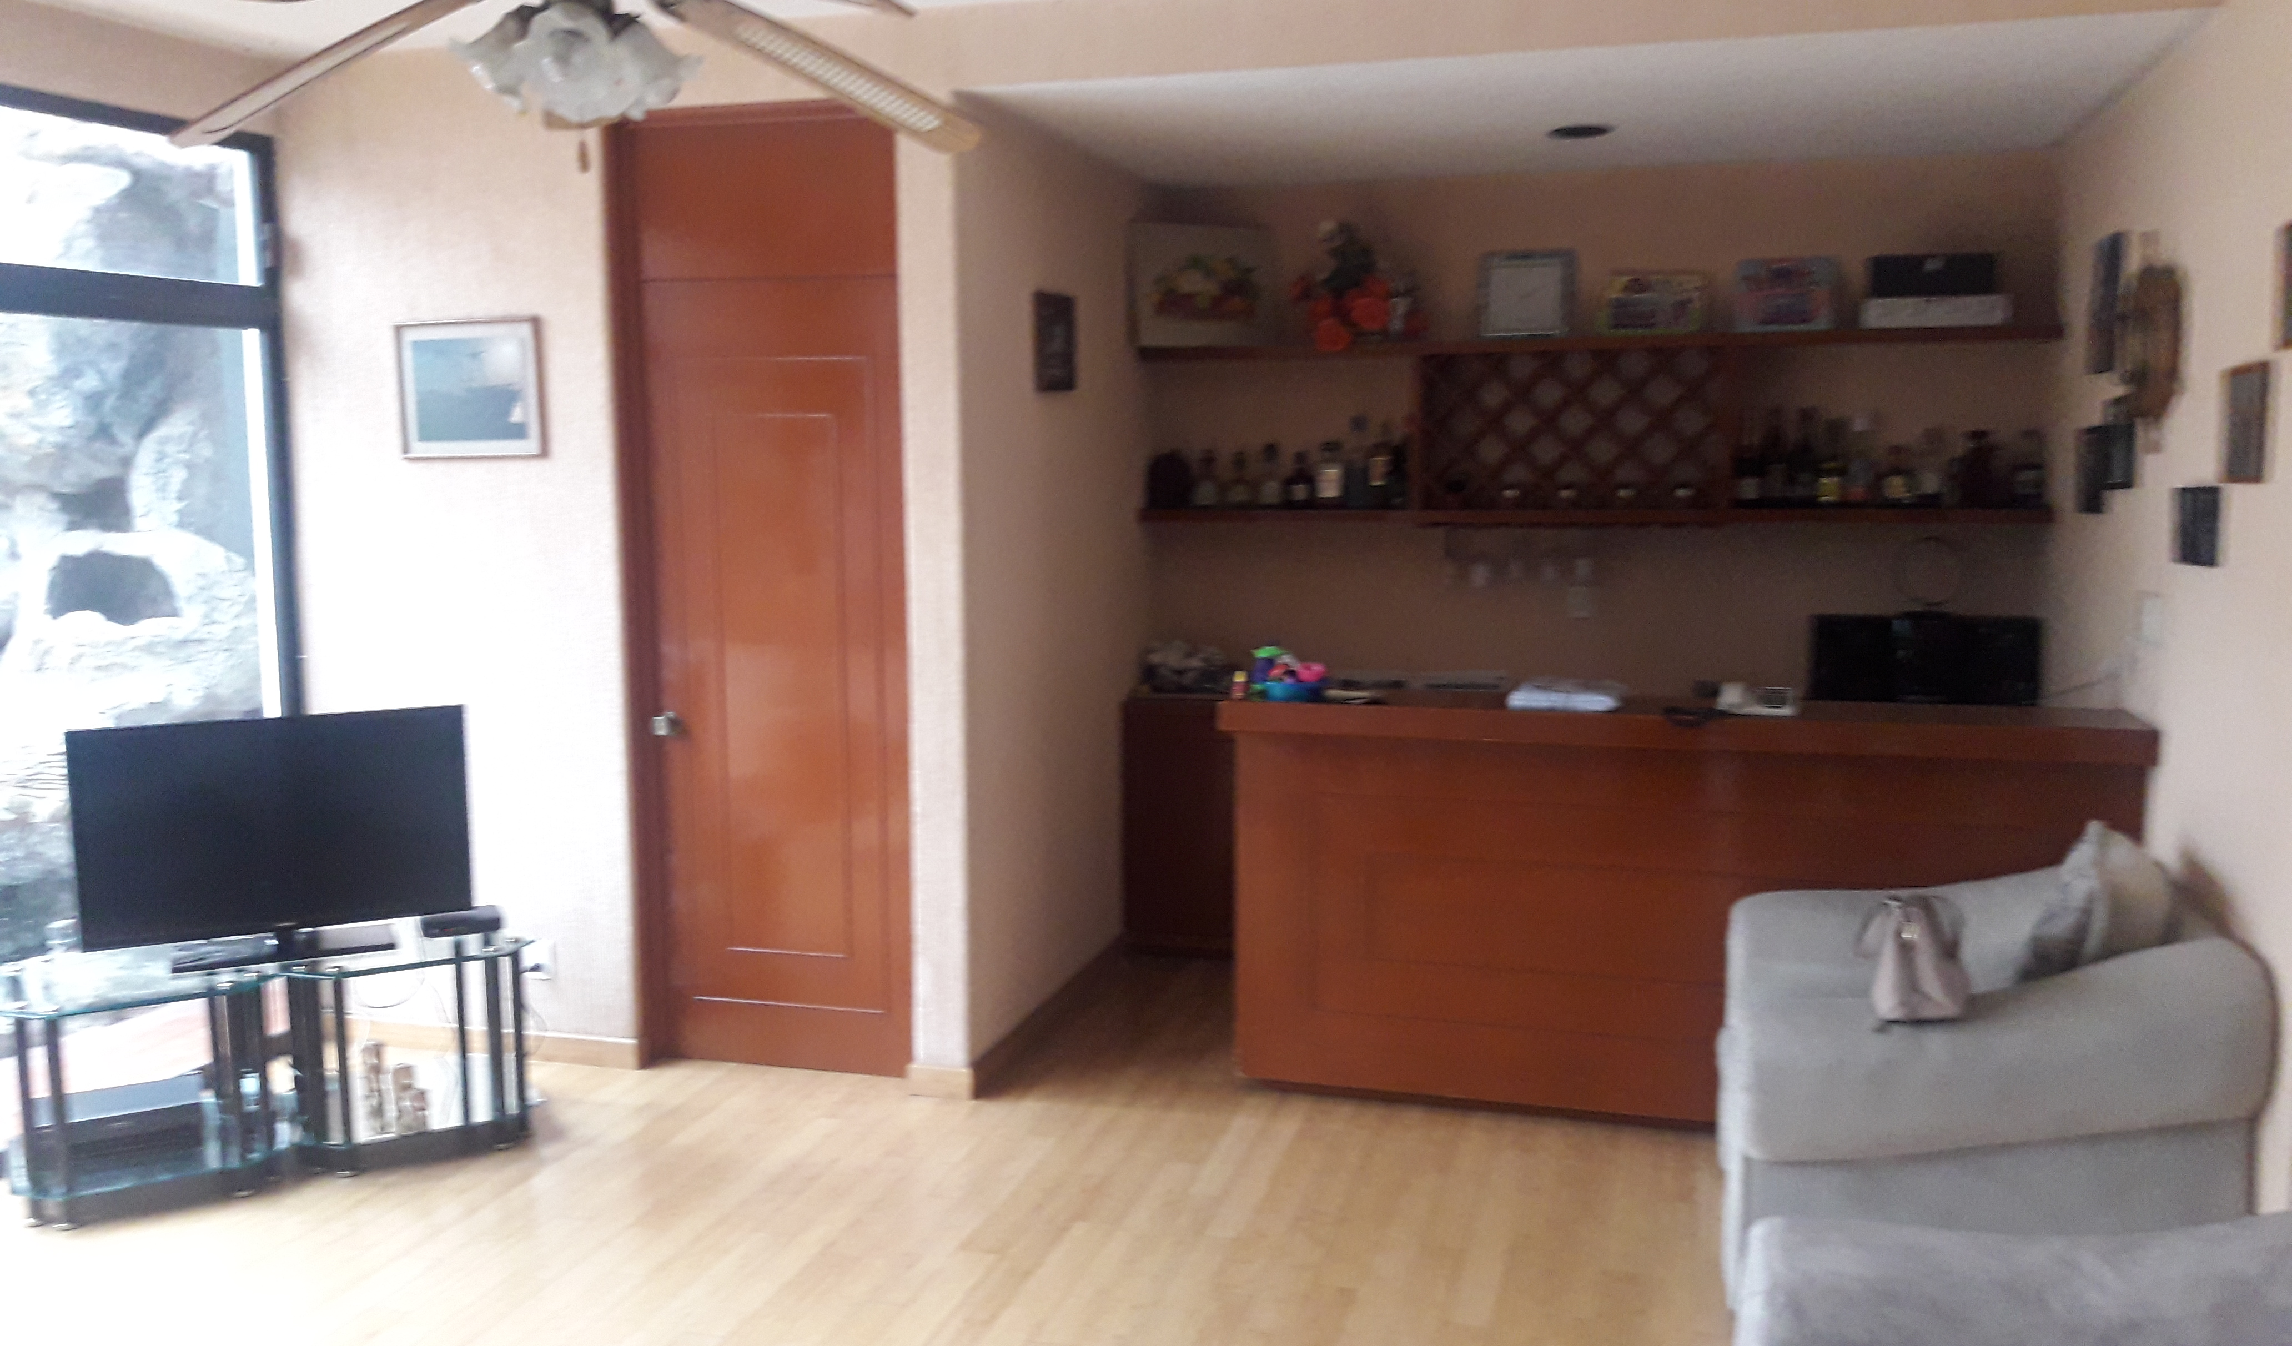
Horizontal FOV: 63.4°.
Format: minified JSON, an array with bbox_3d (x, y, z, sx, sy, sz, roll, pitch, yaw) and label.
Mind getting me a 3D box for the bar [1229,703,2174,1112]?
[{"bbox_3d":[1.250,0.586,4.560,2.106,1.017,0.405,2,7,16],"label":"bar"}]

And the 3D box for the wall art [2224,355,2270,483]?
[{"bbox_3d":[2.051,-0.461,3.462,0.020,0.218,0.235,2,7,16],"label":"wall art"}]

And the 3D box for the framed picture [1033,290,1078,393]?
[{"bbox_3d":[-0.248,-0.930,5.212,0.025,0.265,0.315,2,7,16],"label":"framed picture"}]

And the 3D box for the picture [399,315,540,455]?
[{"bbox_3d":[-1.791,-0.749,4.902,0.435,0.360,0.025,2,7,16],"label":"picture"}]

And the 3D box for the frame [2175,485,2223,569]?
[{"bbox_3d":[2.134,-0.297,3.771,0.020,0.160,0.275,2,7,16],"label":"frame"}]

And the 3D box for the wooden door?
[{"bbox_3d":[-0.988,-0.177,4.817,0.786,2.501,0.100,2,7,16],"label":"wooden door"}]

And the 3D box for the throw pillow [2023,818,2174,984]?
[{"bbox_3d":[1.860,0.518,3.648,0.180,0.400,0.400,14,10,14],"label":"throw pillow"}]

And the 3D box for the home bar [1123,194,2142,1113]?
[{"bbox_3d":[1.109,-0.171,5.114,2.722,2.398,1.539,2,7,16],"label":"home bar"}]

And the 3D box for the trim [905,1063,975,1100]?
[{"bbox_3d":[-0.520,1.046,4.753,0.180,0.078,0.020,2,7,16],"label":"trim"}]

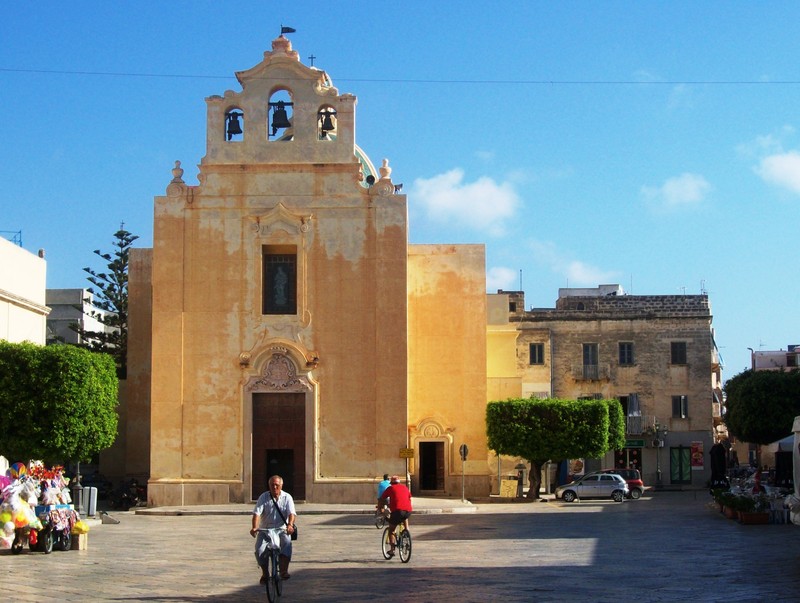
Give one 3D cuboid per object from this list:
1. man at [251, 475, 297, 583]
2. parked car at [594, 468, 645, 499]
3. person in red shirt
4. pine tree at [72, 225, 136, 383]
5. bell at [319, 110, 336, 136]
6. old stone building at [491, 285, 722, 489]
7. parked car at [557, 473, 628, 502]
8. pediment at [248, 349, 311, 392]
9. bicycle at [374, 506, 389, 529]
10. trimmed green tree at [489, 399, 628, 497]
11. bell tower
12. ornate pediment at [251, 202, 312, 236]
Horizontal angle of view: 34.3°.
[{"bbox_3d":[-1.703,3.059,17.450,0.620,1.435,0.850,0,-7,3],"label":"man"},{"bbox_3d":[11.500,10.040,71.300,3.800,1.620,1.750,-1,-7,5],"label":"parked car"},{"bbox_3d":[-0.059,4.232,25.567,0.540,1.606,0.850,3,-8,-19],"label":"person in red shirt"},{"bbox_3d":[-18.961,3.708,88.267,8.000,18.195,8.000,0,-7,0],"label":"pine tree"},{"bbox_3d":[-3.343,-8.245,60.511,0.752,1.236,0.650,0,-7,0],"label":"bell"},{"bbox_3d":[13.653,6.535,92.435,14.894,13.380,11.000,0,-7,0],"label":"old stone building"},{"bbox_3d":[9.867,9.586,66.720,3.800,1.440,1.660,0,-7,-3],"label":"parked car"},{"bbox_3d":[-5.449,3.176,58.584,2.927,1.894,0.400,0,-7,0],"label":"pediment"},{"bbox_3d":[-0.373,6.361,39.173,0.550,1.020,1.680,-3,-8,24],"label":"bicycle"},{"bbox_3d":[8.036,7.585,66.579,6.900,5.186,5.000,0,-7,0],"label":"trimmed green tree"},{"bbox_3d":[-5.641,-9.045,60.792,7.336,6.593,1.200,0,-7,0],"label":"bell tower"},{"bbox_3d":[-5.419,-3.737,59.491,2.835,1.512,0.400,0,-7,0],"label":"ornate pediment"}]

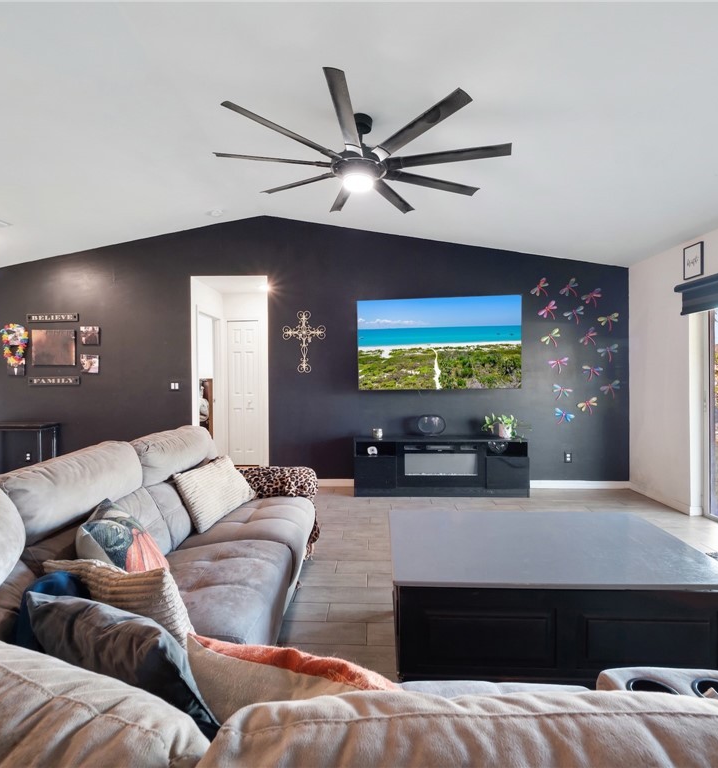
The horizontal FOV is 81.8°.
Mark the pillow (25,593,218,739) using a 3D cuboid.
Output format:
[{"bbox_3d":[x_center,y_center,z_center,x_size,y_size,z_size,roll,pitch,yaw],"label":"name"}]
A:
[{"bbox_3d":[-0.455,0.625,0.855,0.430,0.420,0.150,1,26,22],"label":"pillow"}]

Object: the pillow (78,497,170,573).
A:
[{"bbox_3d":[-0.855,0.637,1.575,0.140,0.420,0.420,-39,12,-19],"label":"pillow"}]

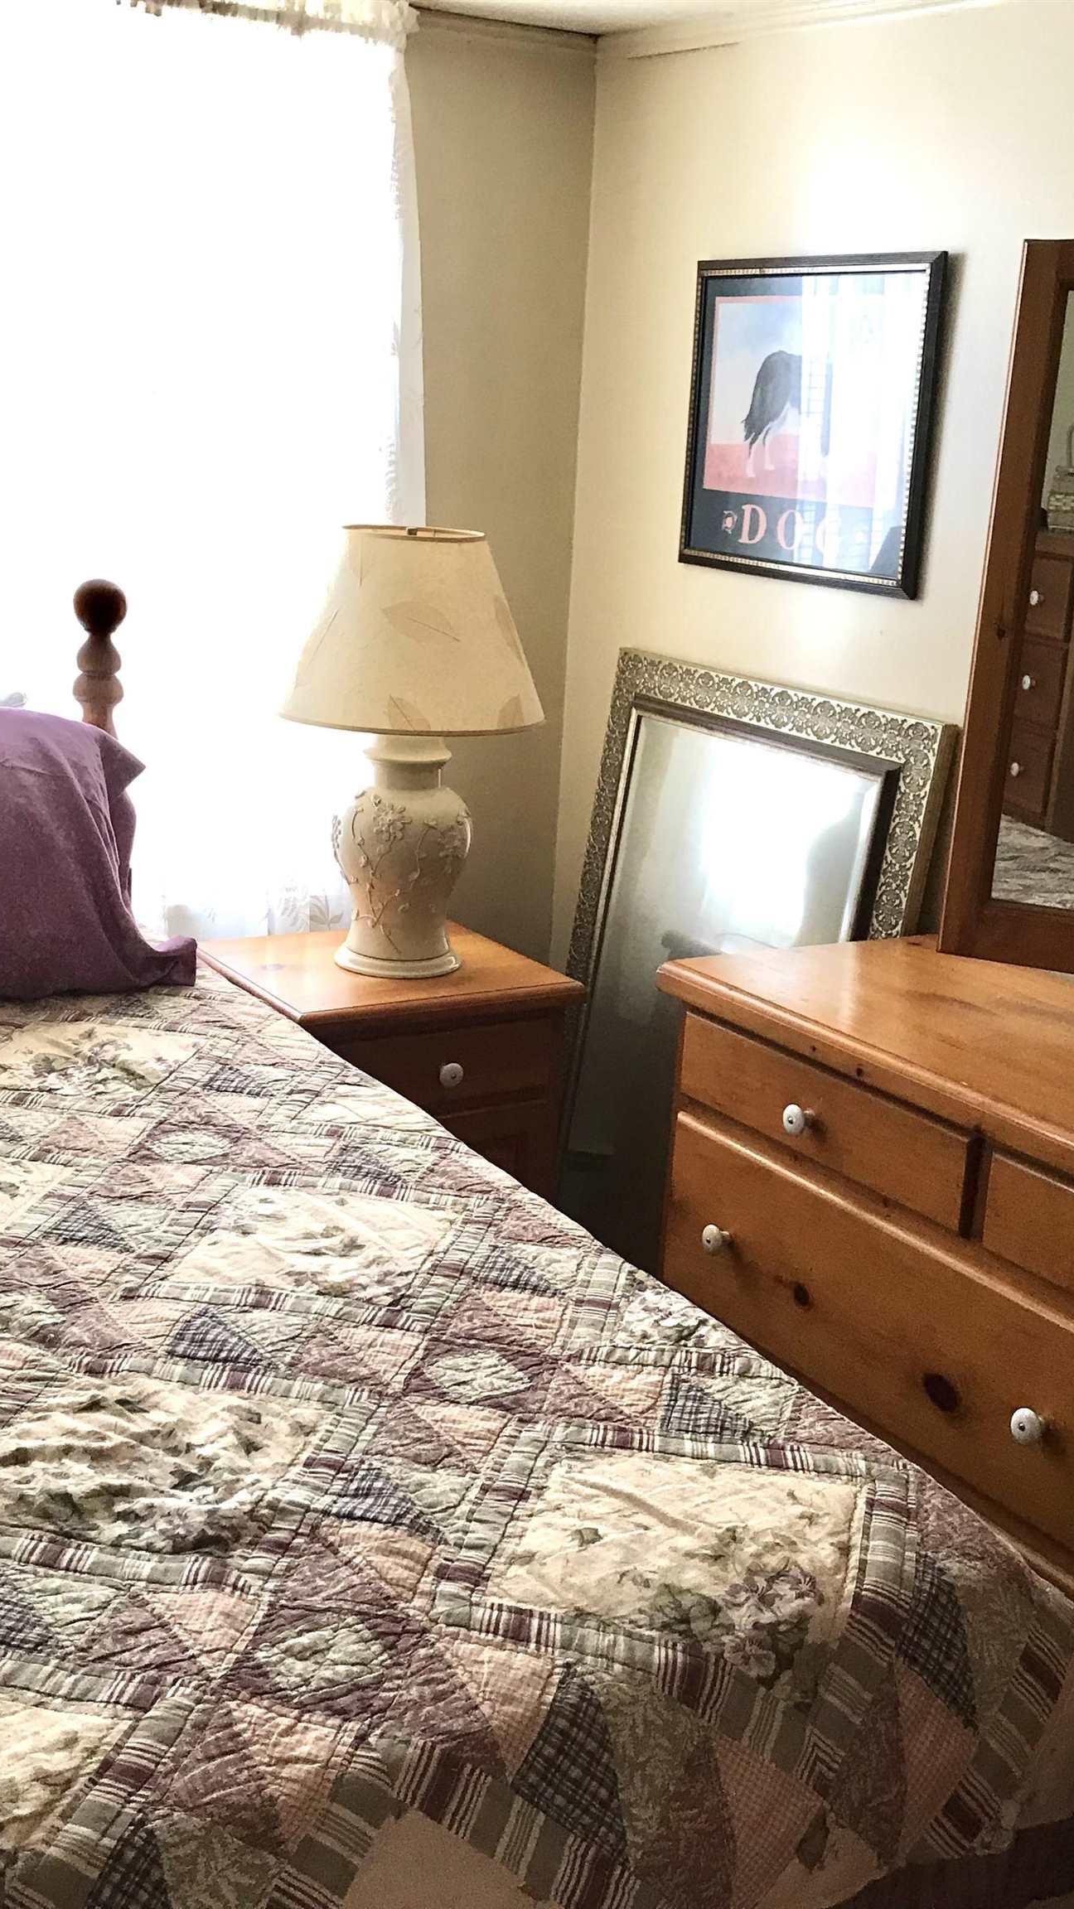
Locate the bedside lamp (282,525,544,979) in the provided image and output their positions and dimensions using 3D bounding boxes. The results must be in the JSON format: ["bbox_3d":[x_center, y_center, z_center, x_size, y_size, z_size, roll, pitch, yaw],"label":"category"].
[{"bbox_3d":[-0.201,-0.319,3.229,0.409,0.681,0.409,3,15,-1],"label":"bedside lamp"}]

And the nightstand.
[{"bbox_3d":[-0.264,0.299,3.357,0.498,0.585,0.436,-7,18,-33],"label":"nightstand"}]

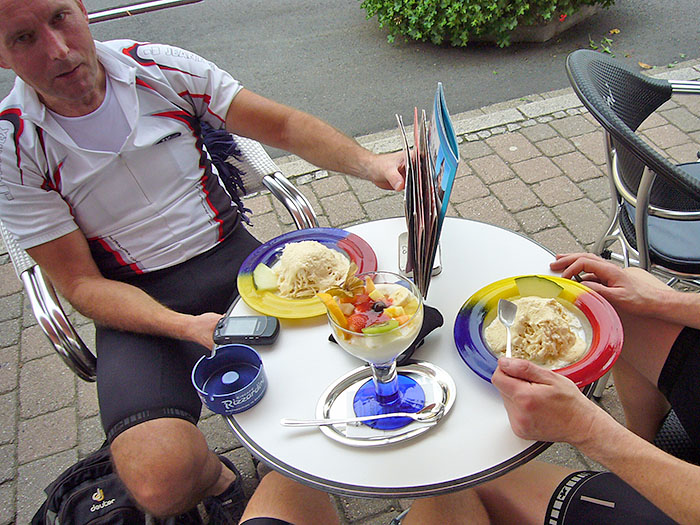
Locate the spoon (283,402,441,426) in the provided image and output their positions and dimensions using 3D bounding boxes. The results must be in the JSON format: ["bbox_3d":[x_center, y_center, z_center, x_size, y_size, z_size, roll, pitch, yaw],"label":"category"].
[{"bbox_3d":[0.015,0.203,0.746,0.212,0.020,0.030,-5,37,2],"label":"spoon"}]

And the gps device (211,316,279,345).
[{"bbox_3d":[-0.172,0.115,0.947,0.107,0.030,0.056,-2,38,14],"label":"gps device"}]

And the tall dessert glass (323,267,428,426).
[{"bbox_3d":[0.042,0.118,0.718,0.115,0.180,0.115,-11,37,0],"label":"tall dessert glass"}]

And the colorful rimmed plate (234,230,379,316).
[{"bbox_3d":[-0.075,0.020,0.988,0.244,0.030,0.244,-7,37,6],"label":"colorful rimmed plate"}]

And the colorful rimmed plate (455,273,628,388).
[{"bbox_3d":[0.273,0.107,0.831,0.234,0.030,0.234,-7,37,6],"label":"colorful rimmed plate"}]

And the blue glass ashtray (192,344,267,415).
[{"bbox_3d":[-0.174,0.172,0.833,0.101,0.042,0.101,-11,37,0],"label":"blue glass ashtray"}]

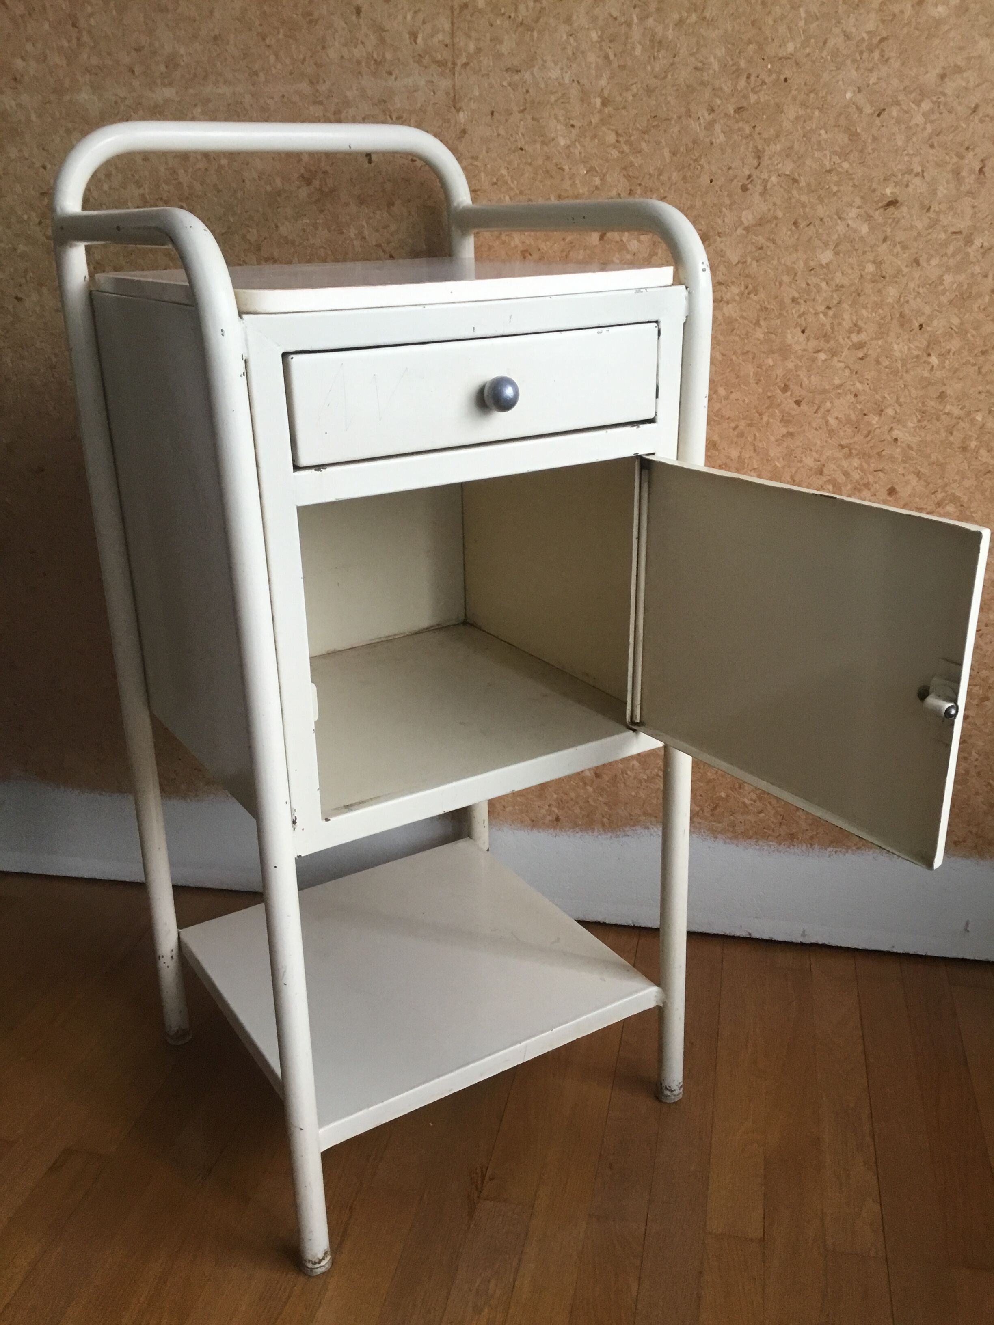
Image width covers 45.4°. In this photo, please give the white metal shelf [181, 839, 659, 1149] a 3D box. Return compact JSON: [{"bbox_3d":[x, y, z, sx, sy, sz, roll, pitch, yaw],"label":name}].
[{"bbox_3d":[-0.091,0.312,1.220,0.360,0.022,0.358,-14,24,-29],"label":"white metal shelf"}]

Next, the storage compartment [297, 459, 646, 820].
[{"bbox_3d":[-0.088,-0.075,1.054,0.322,0.239,0.329,-14,24,-29],"label":"storage compartment"}]

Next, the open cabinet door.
[{"bbox_3d":[0.211,-0.014,0.879,0.015,0.235,0.305,-15,25,-33],"label":"open cabinet door"}]

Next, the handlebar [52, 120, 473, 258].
[{"bbox_3d":[-0.203,-0.438,1.104,0.415,0.117,0.025,-14,24,-29],"label":"handlebar"}]

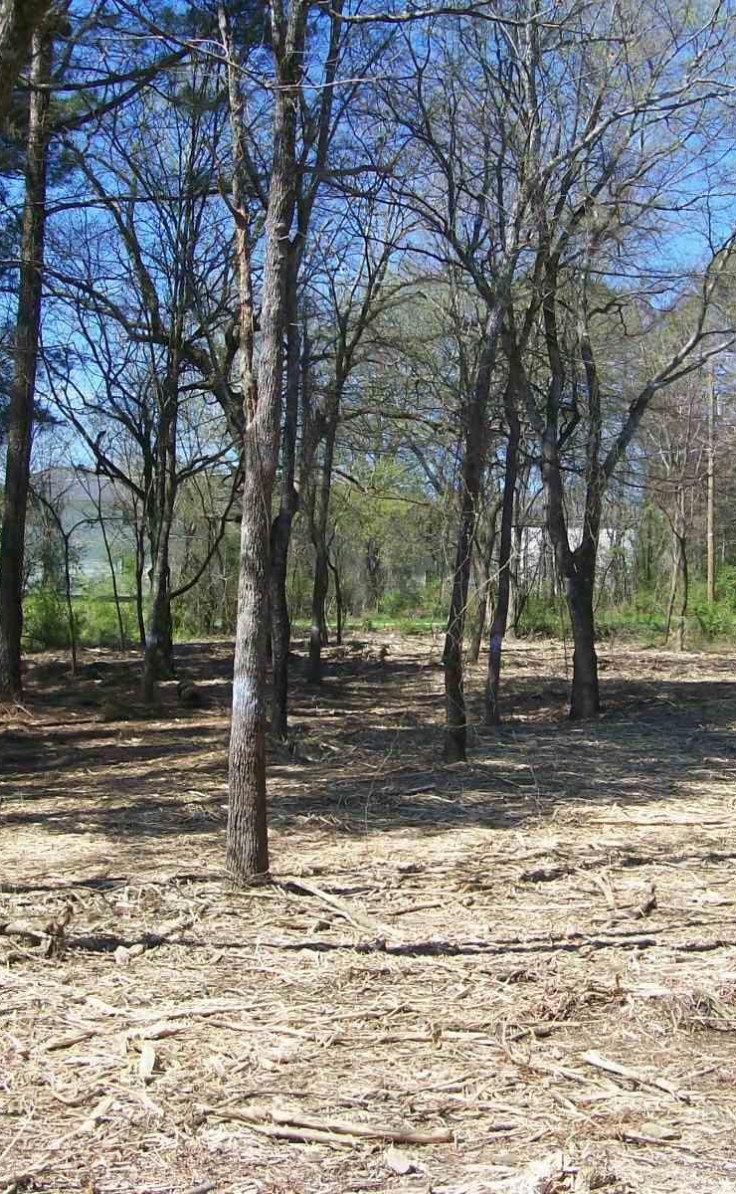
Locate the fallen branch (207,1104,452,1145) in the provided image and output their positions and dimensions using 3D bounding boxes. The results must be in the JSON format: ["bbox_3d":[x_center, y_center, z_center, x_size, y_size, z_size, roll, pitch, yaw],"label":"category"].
[{"bbox_3d":[-0.121,1.477,4.709,0.736,0.060,0.130,0,1,16],"label":"fallen branch"}]

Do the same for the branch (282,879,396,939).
[{"bbox_3d":[-0.145,1.403,7.655,0.120,0.090,1.125,-1,1,-26],"label":"branch"}]

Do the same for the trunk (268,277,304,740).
[{"bbox_3d":[-0.769,-0.836,15.803,0.190,4.411,0.190,2,1,0],"label":"trunk"}]

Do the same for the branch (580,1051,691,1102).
[{"bbox_3d":[0.839,1.501,5.236,0.060,0.045,0.501,-1,1,-32],"label":"branch"}]

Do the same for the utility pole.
[{"bbox_3d":[12.829,-4.183,62.009,0.256,9.250,0.256,0,1,0],"label":"utility pole"}]

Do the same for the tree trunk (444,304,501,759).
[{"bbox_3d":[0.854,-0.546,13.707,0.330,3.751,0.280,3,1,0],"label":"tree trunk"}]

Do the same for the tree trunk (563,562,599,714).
[{"bbox_3d":[2.385,0.472,18.615,0.348,1.711,0.348,-1,1,0],"label":"tree trunk"}]

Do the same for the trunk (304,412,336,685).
[{"bbox_3d":[-0.642,-0.639,21.926,0.320,3.608,0.280,2,1,0],"label":"trunk"}]

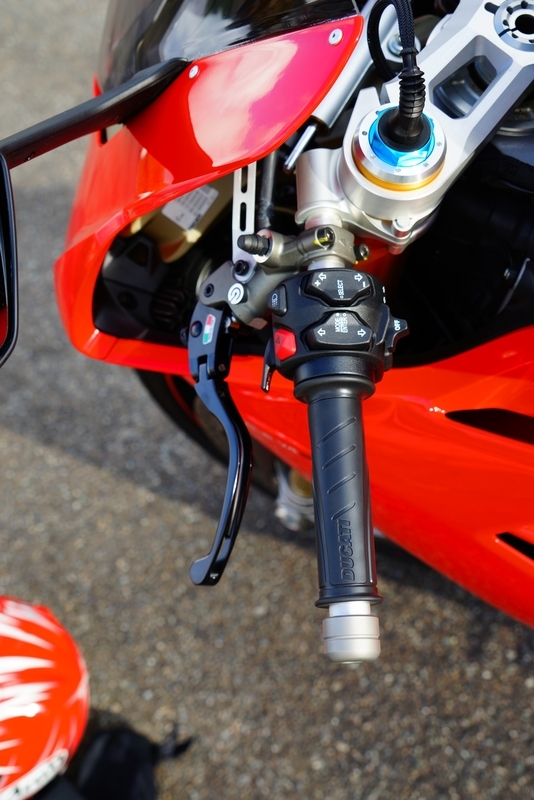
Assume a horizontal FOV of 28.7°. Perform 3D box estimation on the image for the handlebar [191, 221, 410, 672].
[{"bbox_3d":[0.014,0.016,0.621,0.140,0.085,0.272,-9,69,18],"label":"handlebar"}]

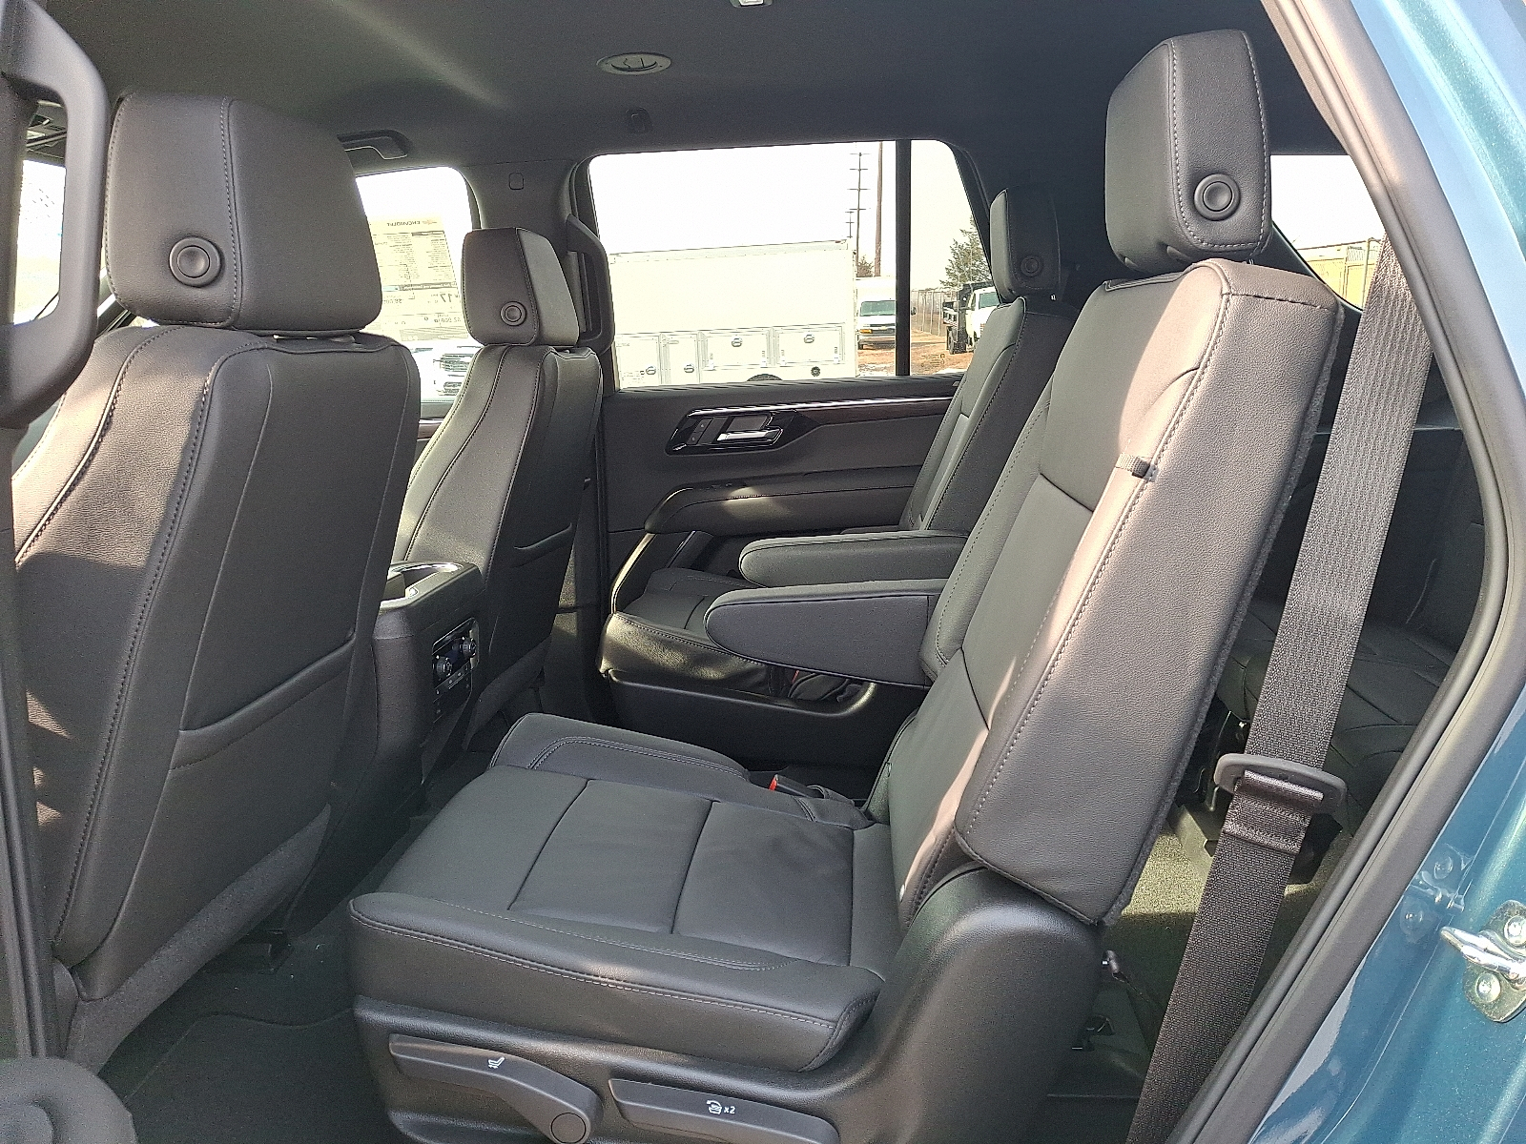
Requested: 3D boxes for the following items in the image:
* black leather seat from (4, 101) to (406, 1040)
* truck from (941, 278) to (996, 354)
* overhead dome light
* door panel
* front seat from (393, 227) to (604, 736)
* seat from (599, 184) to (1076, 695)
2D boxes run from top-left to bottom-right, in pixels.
[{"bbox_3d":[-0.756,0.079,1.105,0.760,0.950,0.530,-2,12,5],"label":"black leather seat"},{"bbox_3d":[7.872,-8.777,38.000,2.300,2.450,6.300,-3,12,-3],"label":"truck"},{"bbox_3d":[-0.195,-0.771,1.672,0.115,0.022,0.115,-2,12,5],"label":"overhead dome light"},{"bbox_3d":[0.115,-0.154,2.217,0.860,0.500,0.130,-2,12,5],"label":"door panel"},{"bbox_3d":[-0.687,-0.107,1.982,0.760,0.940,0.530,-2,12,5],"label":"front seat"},{"bbox_3d":[0.117,-0.144,1.891,0.760,0.920,0.560,-2,12,5],"label":"seat"}]

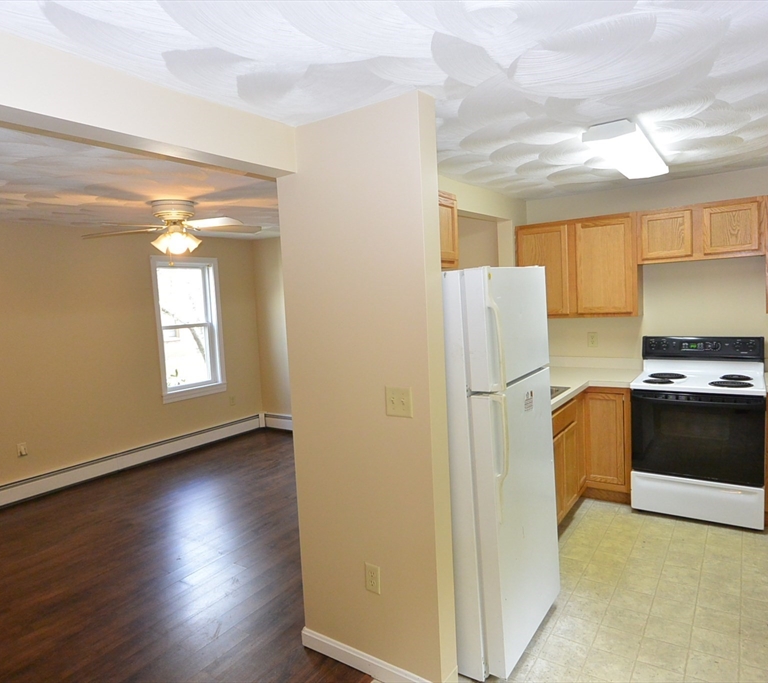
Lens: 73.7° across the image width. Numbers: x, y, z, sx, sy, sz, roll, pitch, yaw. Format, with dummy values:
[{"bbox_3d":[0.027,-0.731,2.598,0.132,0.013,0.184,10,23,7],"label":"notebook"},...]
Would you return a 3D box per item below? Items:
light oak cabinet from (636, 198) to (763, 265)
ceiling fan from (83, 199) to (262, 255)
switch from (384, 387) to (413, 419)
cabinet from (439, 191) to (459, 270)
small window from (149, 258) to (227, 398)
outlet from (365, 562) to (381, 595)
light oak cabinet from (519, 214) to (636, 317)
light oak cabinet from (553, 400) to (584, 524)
[{"bbox_3d":[2.251,-0.765,3.652,0.755,0.379,0.320,1,6,35],"label":"light oak cabinet"},{"bbox_3d":[-1.567,-0.859,3.883,1.300,0.410,1.250,-4,5,-21],"label":"ceiling fan"},{"bbox_3d":[0.055,0.228,1.907,0.118,0.117,0.015,1,6,35],"label":"switch"},{"bbox_3d":[0.055,-0.554,2.498,0.320,0.390,0.760,1,6,35],"label":"cabinet"},{"bbox_3d":[-2.179,-0.151,5.756,0.110,1.562,0.825,1,6,35],"label":"small window"},{"bbox_3d":[-0.046,0.955,2.061,0.073,0.116,0.013,1,6,35],"label":"outlet"},{"bbox_3d":[1.576,-0.580,4.146,0.914,0.763,0.320,1,6,35],"label":"light oak cabinet"},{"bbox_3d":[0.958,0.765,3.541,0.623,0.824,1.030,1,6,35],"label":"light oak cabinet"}]

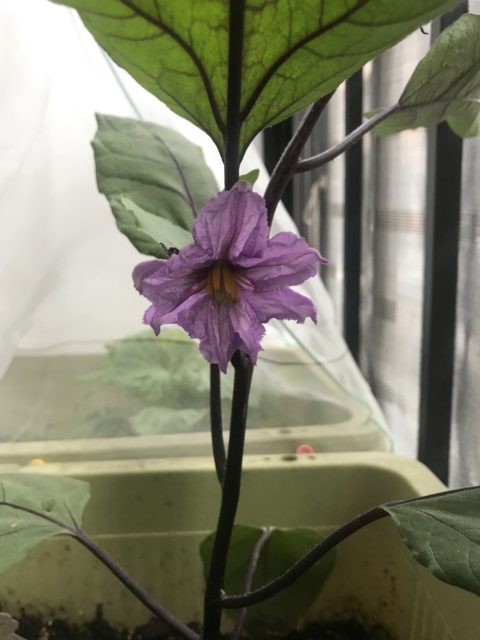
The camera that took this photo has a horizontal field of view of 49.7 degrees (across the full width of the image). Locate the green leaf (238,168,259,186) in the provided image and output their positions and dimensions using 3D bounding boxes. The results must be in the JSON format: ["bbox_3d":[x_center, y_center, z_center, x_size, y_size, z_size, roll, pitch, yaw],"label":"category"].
[{"bbox_3d":[0.003,-0.050,0.183,0.008,0.007,0.005,-1,9,0],"label":"green leaf"}]

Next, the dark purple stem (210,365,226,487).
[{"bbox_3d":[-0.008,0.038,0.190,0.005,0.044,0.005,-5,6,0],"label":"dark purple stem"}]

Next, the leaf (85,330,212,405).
[{"bbox_3d":[-0.068,0.035,0.385,0.096,0.055,0.060,-1,9,0],"label":"leaf"}]

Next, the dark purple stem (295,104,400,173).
[{"bbox_3d":[0.041,-0.068,0.195,0.045,0.008,0.008,-31,0,-3],"label":"dark purple stem"}]

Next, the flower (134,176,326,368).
[{"bbox_3d":[-0.003,-0.013,0.160,0.059,0.058,0.032,1,16,2],"label":"flower"}]

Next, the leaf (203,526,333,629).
[{"bbox_3d":[0.012,0.114,0.228,0.060,0.047,0.030,-1,9,0],"label":"leaf"}]

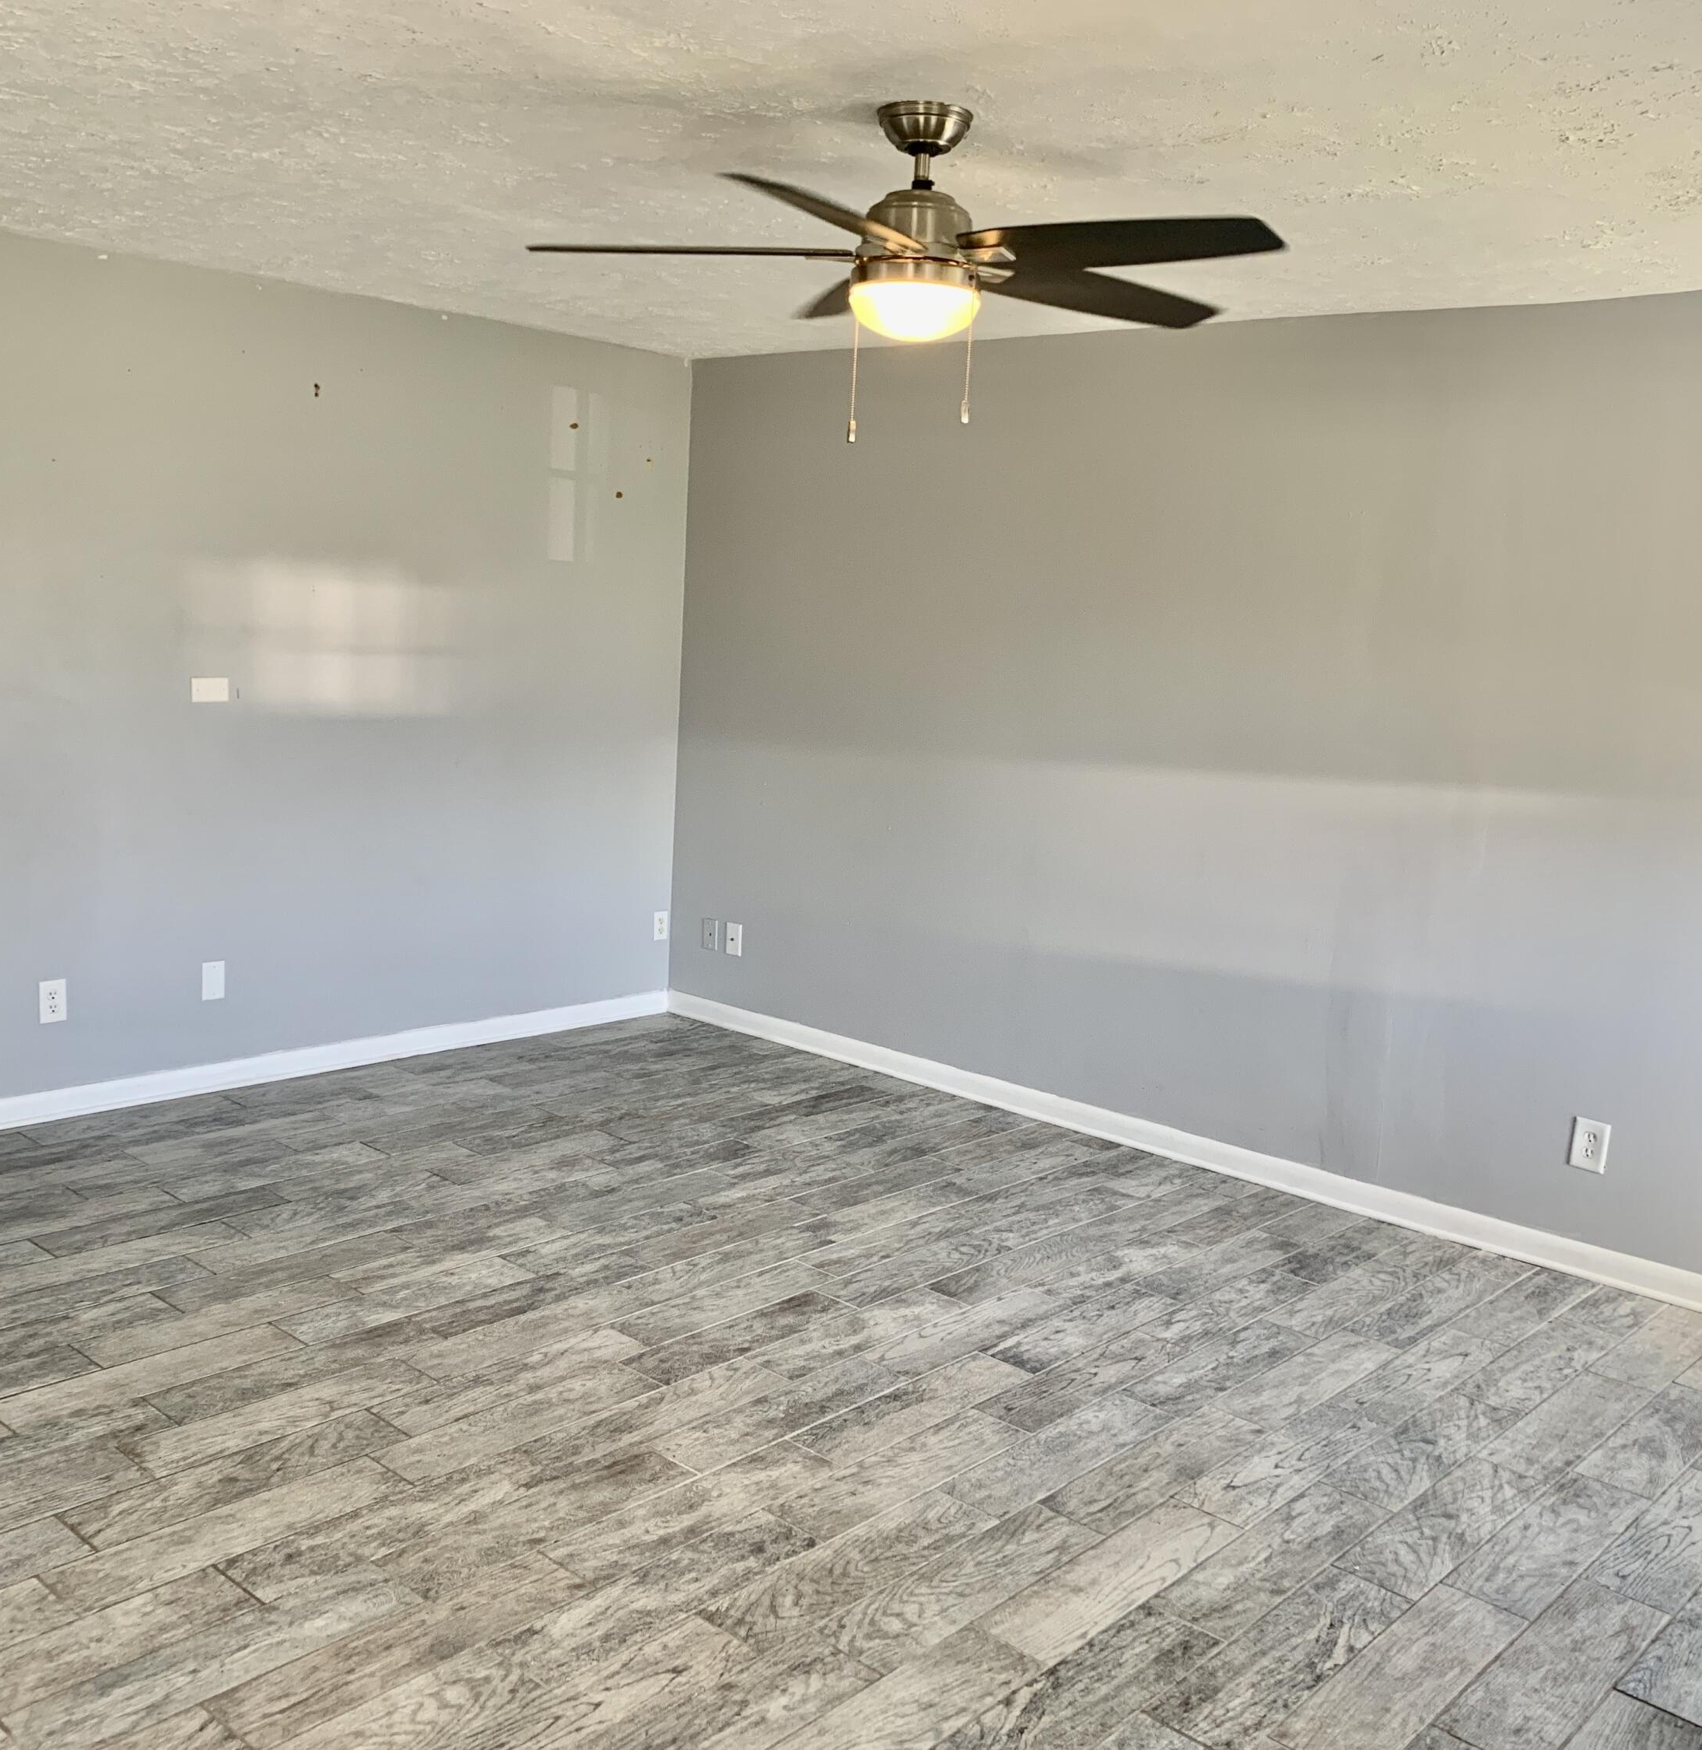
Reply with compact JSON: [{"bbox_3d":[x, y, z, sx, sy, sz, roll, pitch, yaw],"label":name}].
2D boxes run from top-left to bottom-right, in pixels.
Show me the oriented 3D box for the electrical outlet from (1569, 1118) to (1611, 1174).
[{"bbox_3d":[1.868,0.685,4.427,0.079,0.123,0.009,11,12,41],"label":"electrical outlet"}]

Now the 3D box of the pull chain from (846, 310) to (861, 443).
[{"bbox_3d":[0.007,-0.887,3.110,0.012,0.239,0.012,3,9,0],"label":"pull chain"}]

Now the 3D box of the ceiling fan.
[{"bbox_3d":[0.098,-1.115,3.024,1.320,0.385,1.320,3,9,0],"label":"ceiling fan"}]

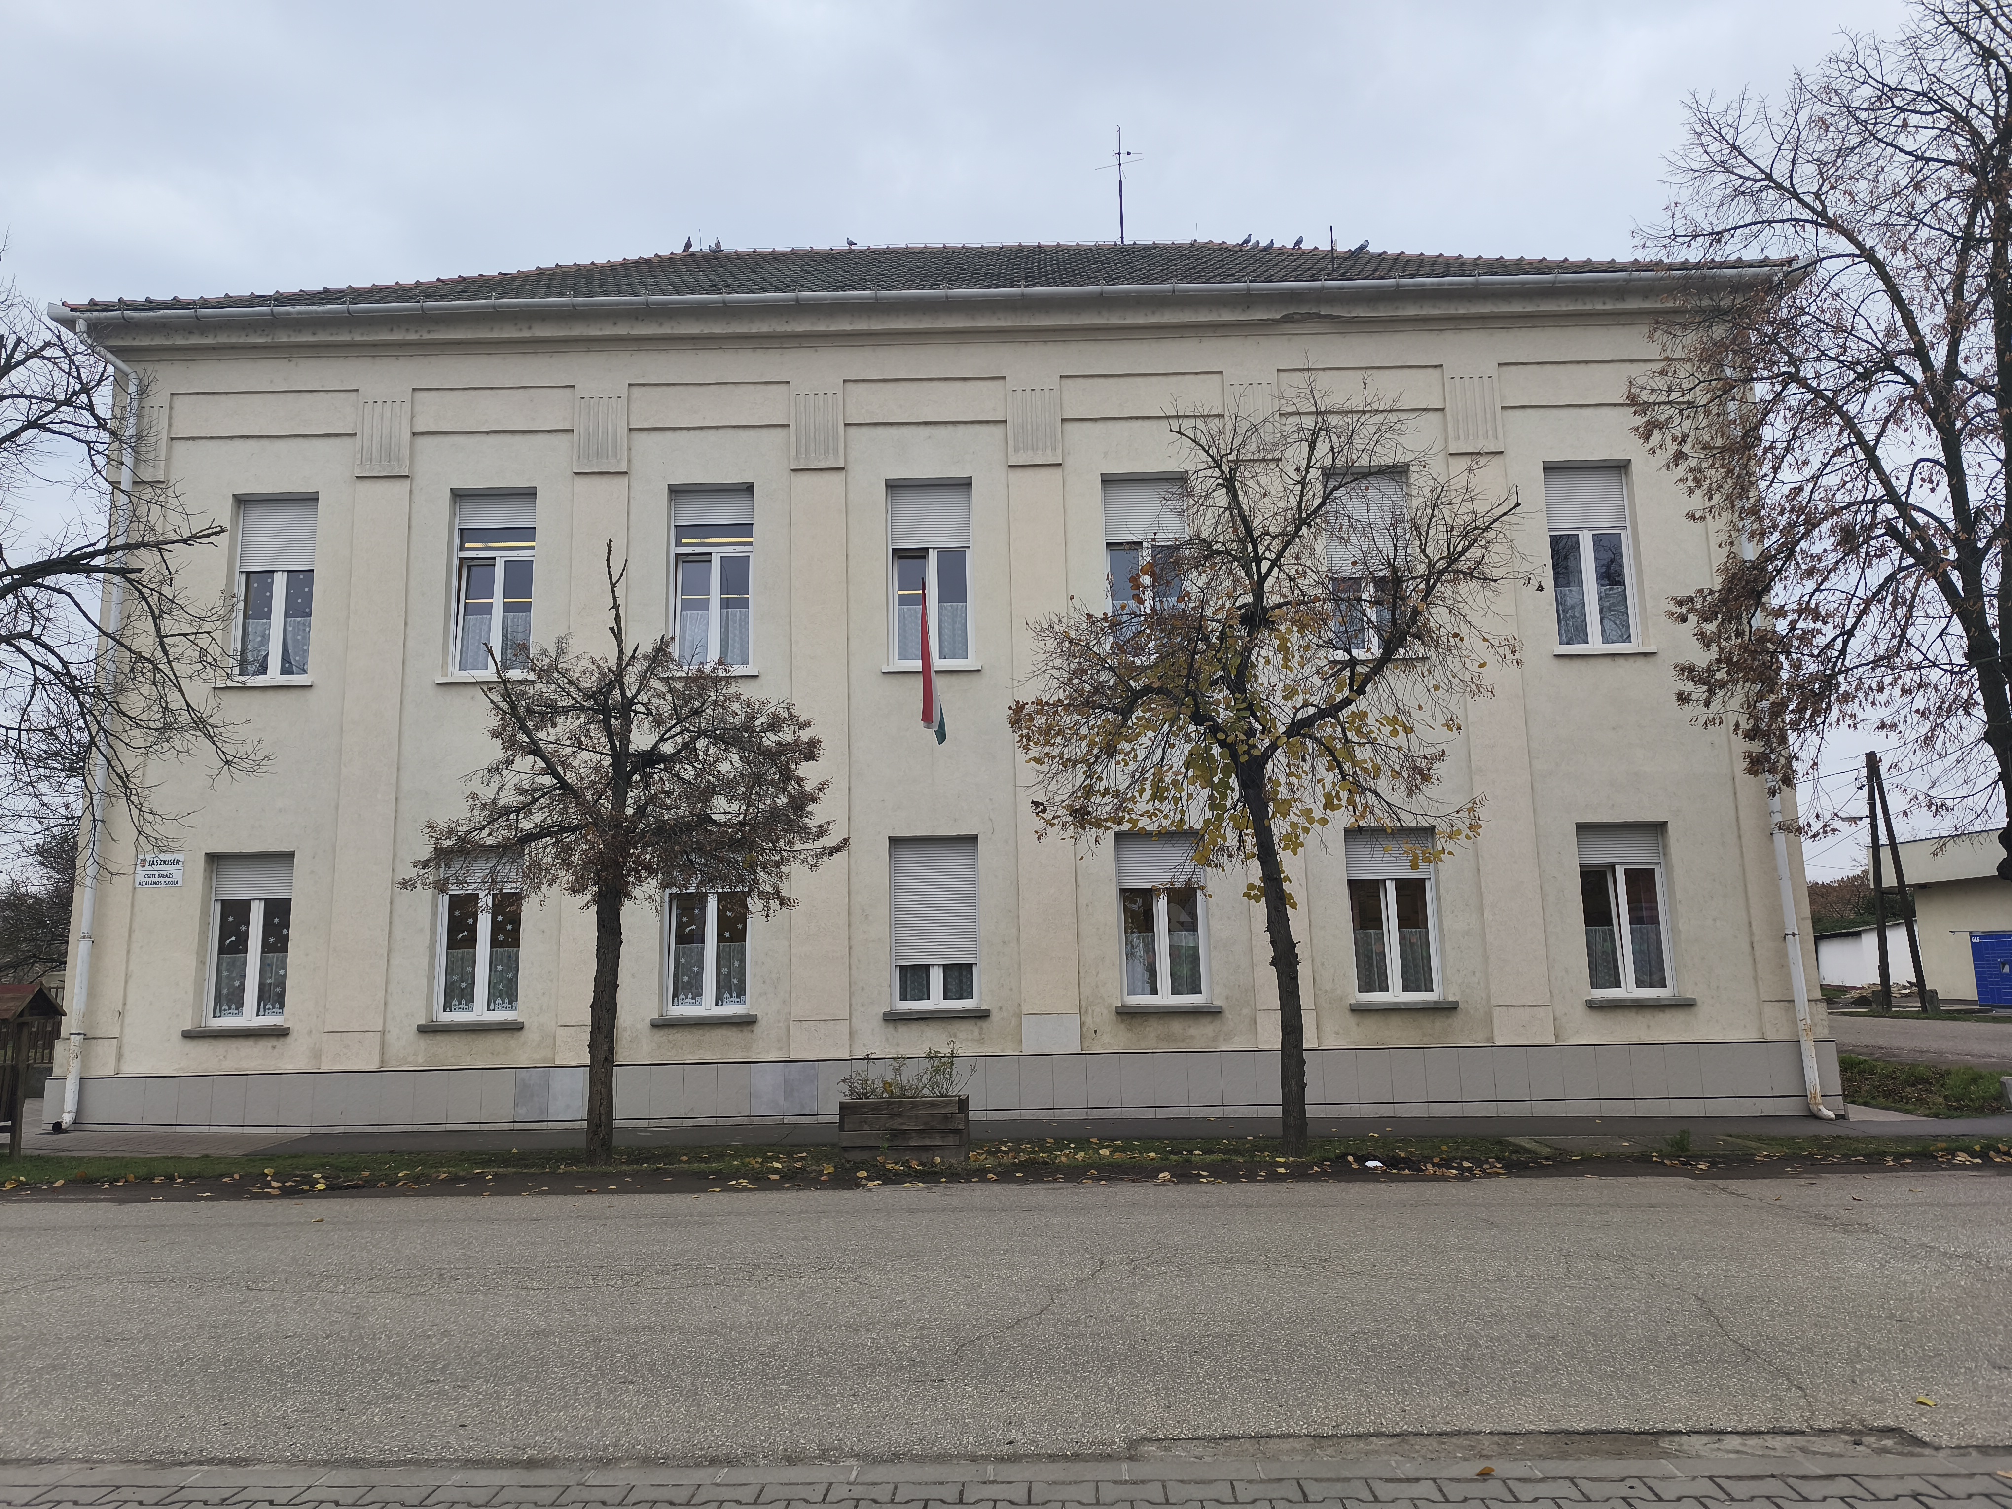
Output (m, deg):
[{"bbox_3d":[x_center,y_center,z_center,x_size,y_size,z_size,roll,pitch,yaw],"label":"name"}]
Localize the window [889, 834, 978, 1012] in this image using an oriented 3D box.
[{"bbox_3d":[-0.828,1.948,15.594,1.031,1.967,0.160,-1,-10,0],"label":"window"}]

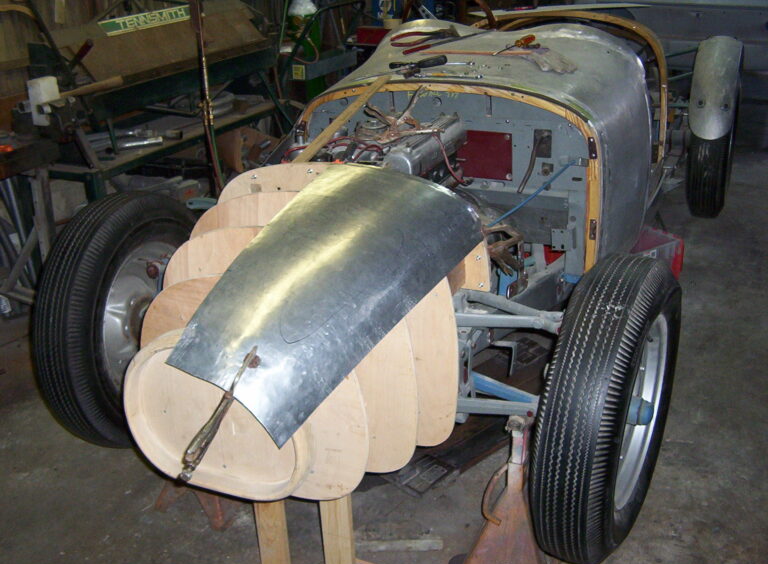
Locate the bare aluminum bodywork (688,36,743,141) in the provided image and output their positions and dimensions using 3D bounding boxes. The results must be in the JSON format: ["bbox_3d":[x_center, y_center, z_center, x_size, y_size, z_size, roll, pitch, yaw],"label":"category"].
[{"bbox_3d":[1.396,-0.809,3.593,0.195,0.361,0.780,8,25,23],"label":"bare aluminum bodywork"}]

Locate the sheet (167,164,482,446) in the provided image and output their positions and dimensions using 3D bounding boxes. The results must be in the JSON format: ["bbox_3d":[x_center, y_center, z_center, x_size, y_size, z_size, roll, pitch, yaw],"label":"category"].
[{"bbox_3d":[-0.103,0.001,1.644,0.380,0.127,0.653,30,54,12],"label":"sheet"}]

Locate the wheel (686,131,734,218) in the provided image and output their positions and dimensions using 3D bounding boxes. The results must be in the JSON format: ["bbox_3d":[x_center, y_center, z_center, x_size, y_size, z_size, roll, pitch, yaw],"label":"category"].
[{"bbox_3d":[1.404,-0.598,3.682,0.146,0.663,0.663,8,25,23],"label":"wheel"}]

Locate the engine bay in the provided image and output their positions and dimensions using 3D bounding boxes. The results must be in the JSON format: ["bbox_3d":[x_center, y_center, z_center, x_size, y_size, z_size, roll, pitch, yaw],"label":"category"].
[{"bbox_3d":[0.044,-0.151,2.235,0.868,0.575,0.566,8,25,23],"label":"engine bay"}]

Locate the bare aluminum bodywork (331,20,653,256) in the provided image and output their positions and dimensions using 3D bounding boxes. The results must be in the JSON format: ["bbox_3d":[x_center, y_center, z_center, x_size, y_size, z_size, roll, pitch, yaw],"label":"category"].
[{"bbox_3d":[0.307,-0.414,2.953,1.080,0.830,0.700,8,26,22],"label":"bare aluminum bodywork"}]

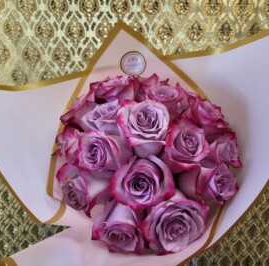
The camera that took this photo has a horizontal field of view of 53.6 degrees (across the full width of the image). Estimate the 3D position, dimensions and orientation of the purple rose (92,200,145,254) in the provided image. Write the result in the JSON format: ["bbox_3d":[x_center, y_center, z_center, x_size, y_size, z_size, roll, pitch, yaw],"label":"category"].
[{"bbox_3d":[-0.019,0.113,0.325,0.060,0.060,0.057,4,35,12],"label":"purple rose"}]

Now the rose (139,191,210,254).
[{"bbox_3d":[0.049,0.108,0.328,0.076,0.076,0.060,0,9,-7],"label":"rose"}]

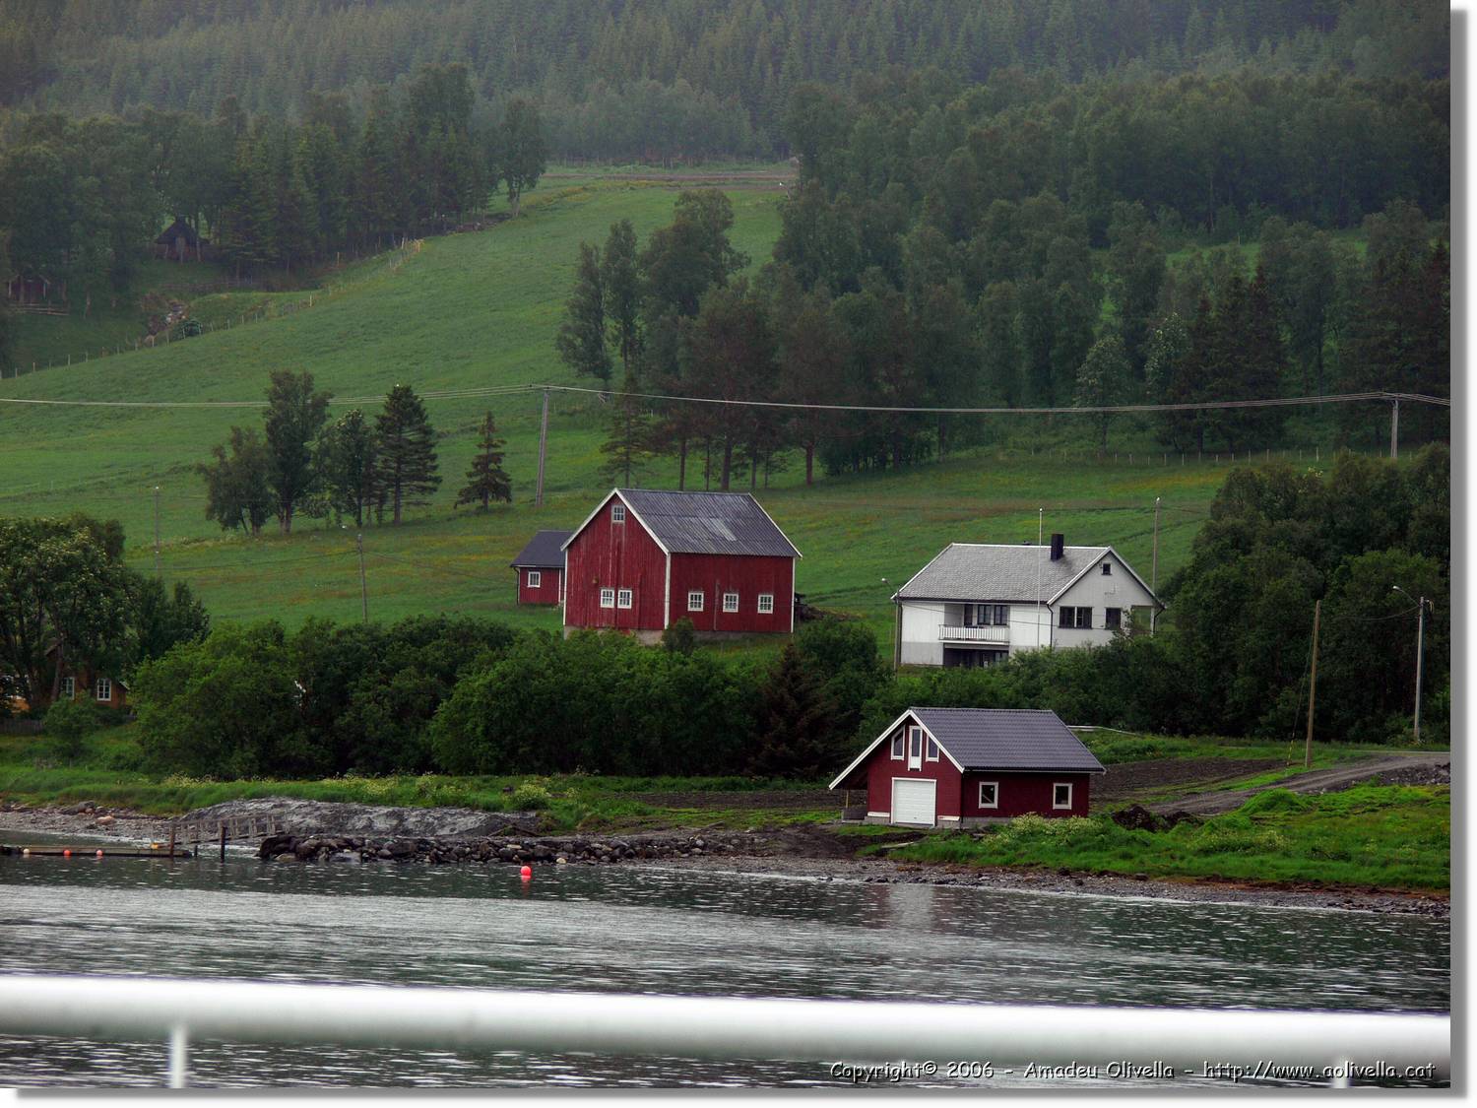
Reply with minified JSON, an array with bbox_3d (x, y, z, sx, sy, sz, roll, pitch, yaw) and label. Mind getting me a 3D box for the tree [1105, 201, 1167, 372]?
[{"bbox_3d":[32.882,-21.714,960.000,4.963,14.890,4.963,2,0,0],"label":"tree"}]

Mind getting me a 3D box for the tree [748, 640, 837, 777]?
[{"bbox_3d":[2.813,8.140,602.000,4.470,7.123,4.470,2,0,0],"label":"tree"}]

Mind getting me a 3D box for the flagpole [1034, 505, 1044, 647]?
[{"bbox_3d":[17.452,2.004,672.000,0.150,9.421,0.150,1,0,0],"label":"flagpole"}]

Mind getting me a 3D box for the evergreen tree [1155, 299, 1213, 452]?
[{"bbox_3d":[35.500,-14.071,925.000,4.550,11.864,4.550,2,0,0],"label":"evergreen tree"}]

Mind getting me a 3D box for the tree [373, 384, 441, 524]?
[{"bbox_3d":[-23.256,-7.050,815.000,4.637,9.805,4.637,2,0,0],"label":"tree"}]

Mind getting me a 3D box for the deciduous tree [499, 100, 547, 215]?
[{"bbox_3d":[-20.397,-37.568,1100.000,4.156,11.156,4.156,2,0,0],"label":"deciduous tree"}]

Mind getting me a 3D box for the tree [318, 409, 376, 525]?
[{"bbox_3d":[-27.510,-6.037,815.000,4.052,8.265,4.052,2,0,0],"label":"tree"}]

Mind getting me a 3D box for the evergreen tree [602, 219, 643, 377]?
[{"bbox_3d":[-9.842,-21.643,985.000,3.420,13.613,3.420,2,0,0],"label":"evergreen tree"}]

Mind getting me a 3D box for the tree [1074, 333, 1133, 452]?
[{"bbox_3d":[28.951,-12.806,920.000,4.614,9.422,4.614,2,0,0],"label":"tree"}]

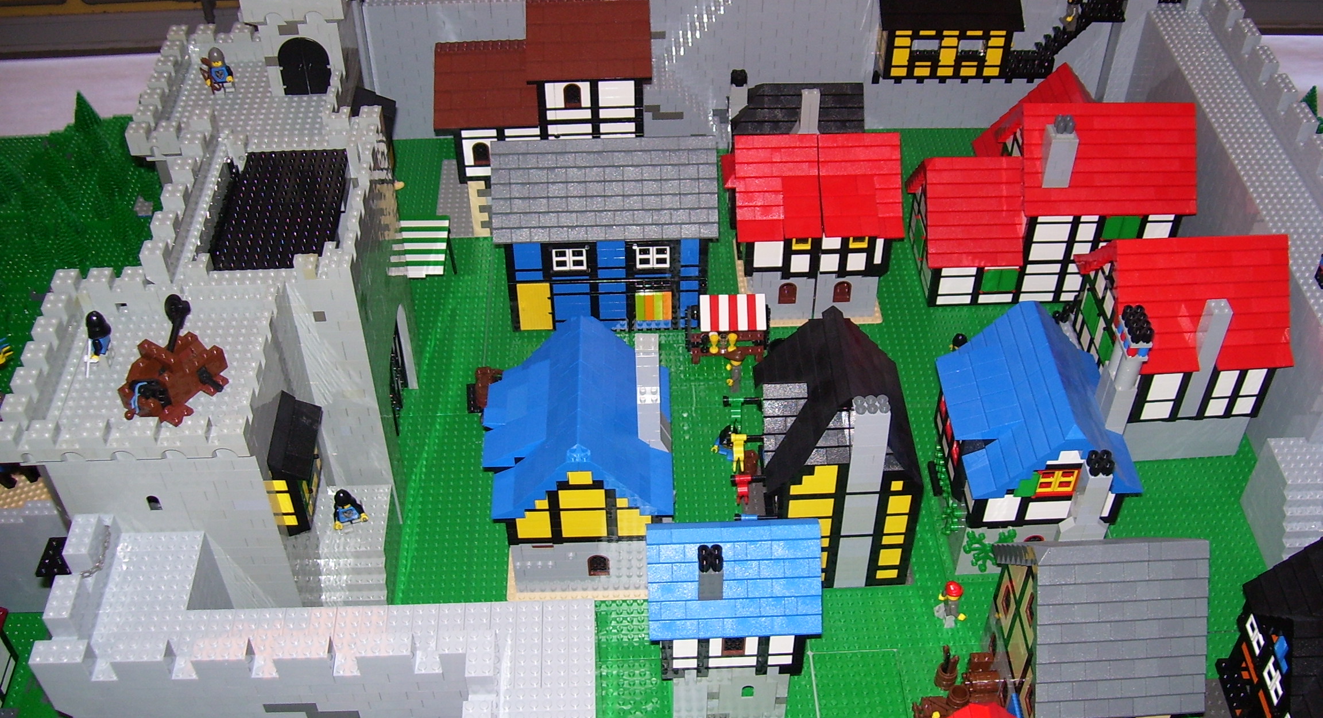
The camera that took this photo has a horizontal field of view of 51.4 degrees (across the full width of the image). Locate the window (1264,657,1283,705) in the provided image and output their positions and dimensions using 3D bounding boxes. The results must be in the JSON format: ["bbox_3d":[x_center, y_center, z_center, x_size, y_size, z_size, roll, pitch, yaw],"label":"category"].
[{"bbox_3d":[0.423,0.221,0.943,0.005,0.025,0.029,-2,44,-1],"label":"window"}]

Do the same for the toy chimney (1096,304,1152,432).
[{"bbox_3d":[0.341,0.009,1.016,0.016,0.105,0.032,-2,44,-1],"label":"toy chimney"}]

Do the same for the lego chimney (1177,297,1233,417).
[{"bbox_3d":[0.428,0.000,1.089,0.017,0.118,0.016,-2,44,-1],"label":"lego chimney"}]

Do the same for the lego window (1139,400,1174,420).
[{"bbox_3d":[0.403,0.040,1.119,0.025,0.019,0.006,-2,44,-1],"label":"lego window"}]

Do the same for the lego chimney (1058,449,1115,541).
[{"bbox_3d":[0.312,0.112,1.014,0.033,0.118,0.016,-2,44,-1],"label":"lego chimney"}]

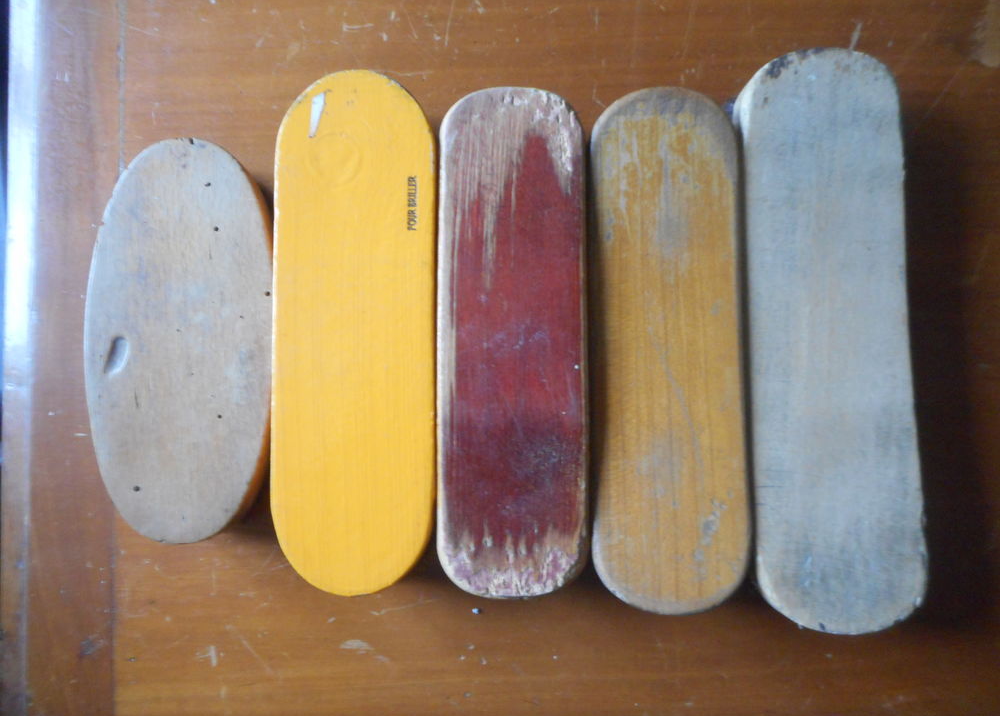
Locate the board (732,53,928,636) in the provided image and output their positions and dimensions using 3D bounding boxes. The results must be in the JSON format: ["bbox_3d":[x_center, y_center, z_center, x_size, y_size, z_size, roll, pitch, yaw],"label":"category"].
[{"bbox_3d":[0.112,-0.007,0.257,0.056,0.045,0.198,0,87,0],"label":"board"}]

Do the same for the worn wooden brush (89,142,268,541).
[{"bbox_3d":[-0.111,-0.006,0.261,0.066,0.038,0.141,0,87,0],"label":"worn wooden brush"}]

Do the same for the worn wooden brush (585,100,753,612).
[{"bbox_3d":[0.057,-0.004,0.258,0.053,0.043,0.179,0,87,0],"label":"worn wooden brush"}]

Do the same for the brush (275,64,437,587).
[{"bbox_3d":[-0.050,-0.010,0.258,0.056,0.043,0.179,0,87,0],"label":"brush"}]

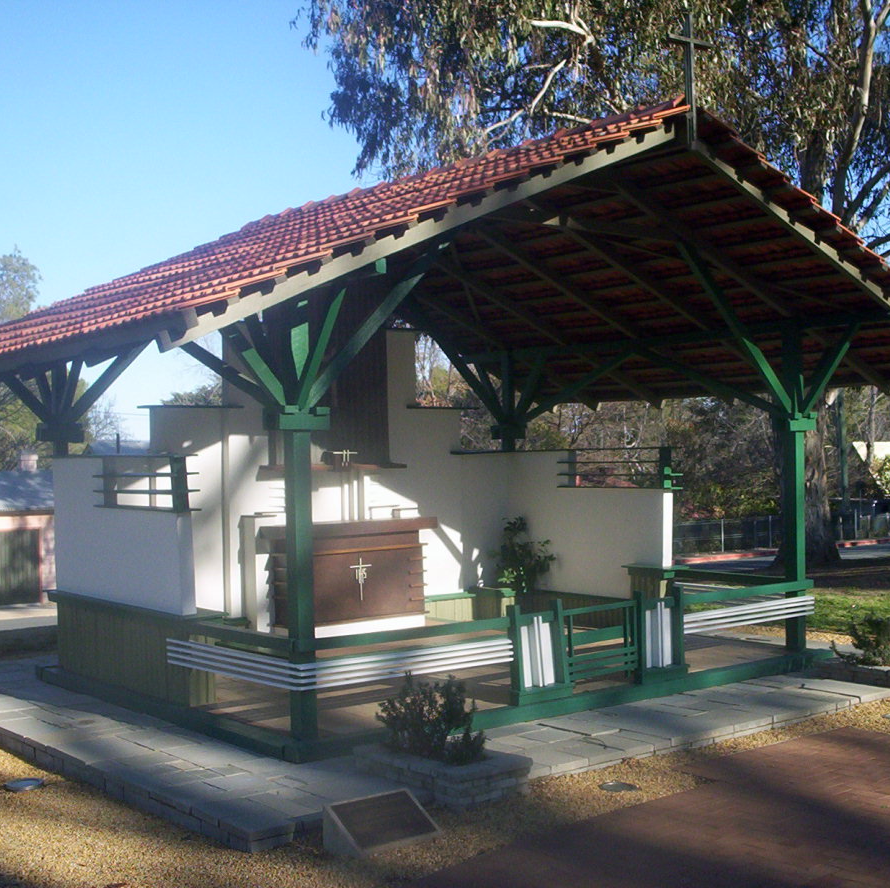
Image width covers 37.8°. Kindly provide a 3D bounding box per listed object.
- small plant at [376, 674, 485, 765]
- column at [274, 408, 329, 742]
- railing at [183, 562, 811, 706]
[{"bbox_3d":[-0.104,1.656,7.822,0.560,0.450,0.680,0,-1,-39],"label":"small plant"},{"bbox_3d":[-0.934,0.826,8.303,0.340,2.115,0.260,0,-1,-39],"label":"column"},{"bbox_3d":[0.611,1.527,10.562,5.390,0.720,1.890,0,-1,-39],"label":"railing"}]

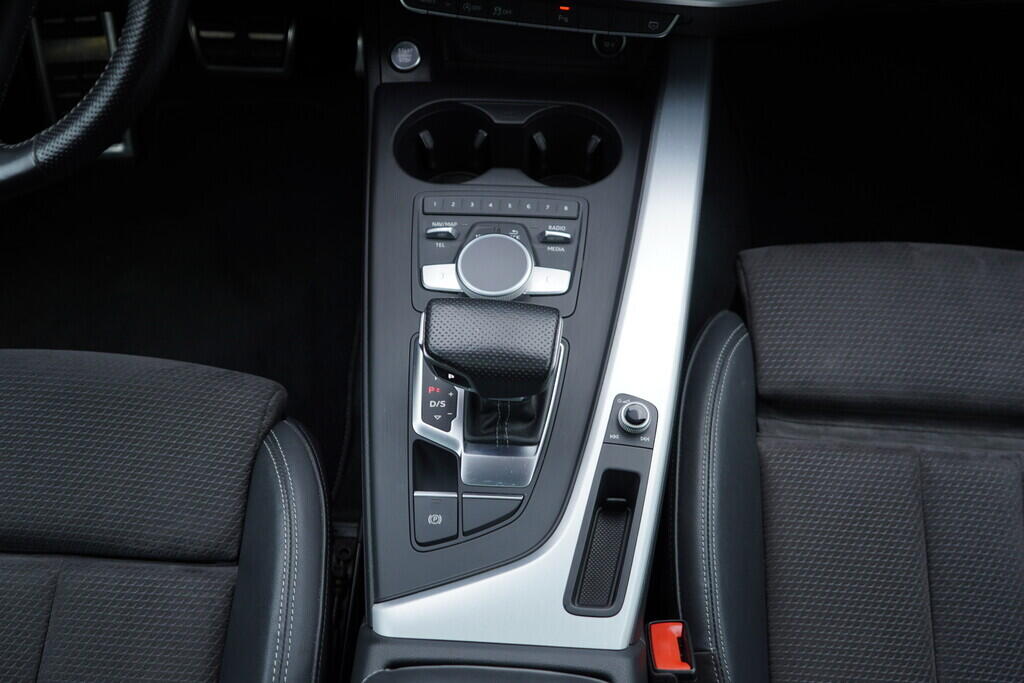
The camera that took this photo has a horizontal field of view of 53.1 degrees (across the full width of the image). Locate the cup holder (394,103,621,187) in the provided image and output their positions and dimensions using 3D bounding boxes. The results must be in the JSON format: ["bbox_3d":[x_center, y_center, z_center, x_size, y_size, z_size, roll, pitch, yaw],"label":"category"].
[{"bbox_3d":[-0.004,-0.159,0.953,0.203,0.075,0.100,3,60,0],"label":"cup holder"}]

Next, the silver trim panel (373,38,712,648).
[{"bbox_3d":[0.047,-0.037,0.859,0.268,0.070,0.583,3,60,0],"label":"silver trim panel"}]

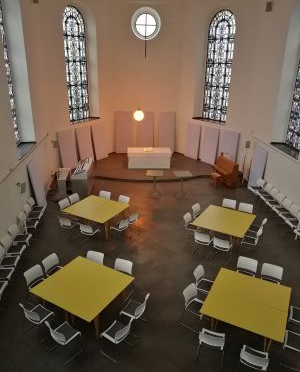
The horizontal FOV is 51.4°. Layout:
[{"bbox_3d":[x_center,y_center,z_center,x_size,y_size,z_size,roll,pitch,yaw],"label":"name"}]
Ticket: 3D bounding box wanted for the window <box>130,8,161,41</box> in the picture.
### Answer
[{"bbox_3d":[-0.200,-9.151,17.578,1.683,1.693,0.306,-1,21,-5],"label":"window"}]

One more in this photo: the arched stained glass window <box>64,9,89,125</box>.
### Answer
[{"bbox_3d":[-4.208,-6.840,17.911,0.150,6.000,1.600,17,26,36],"label":"arched stained glass window"}]

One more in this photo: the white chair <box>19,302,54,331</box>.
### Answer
[{"bbox_3d":[-2.402,2.828,6.723,0.510,0.800,0.510,12,23,27],"label":"white chair"}]

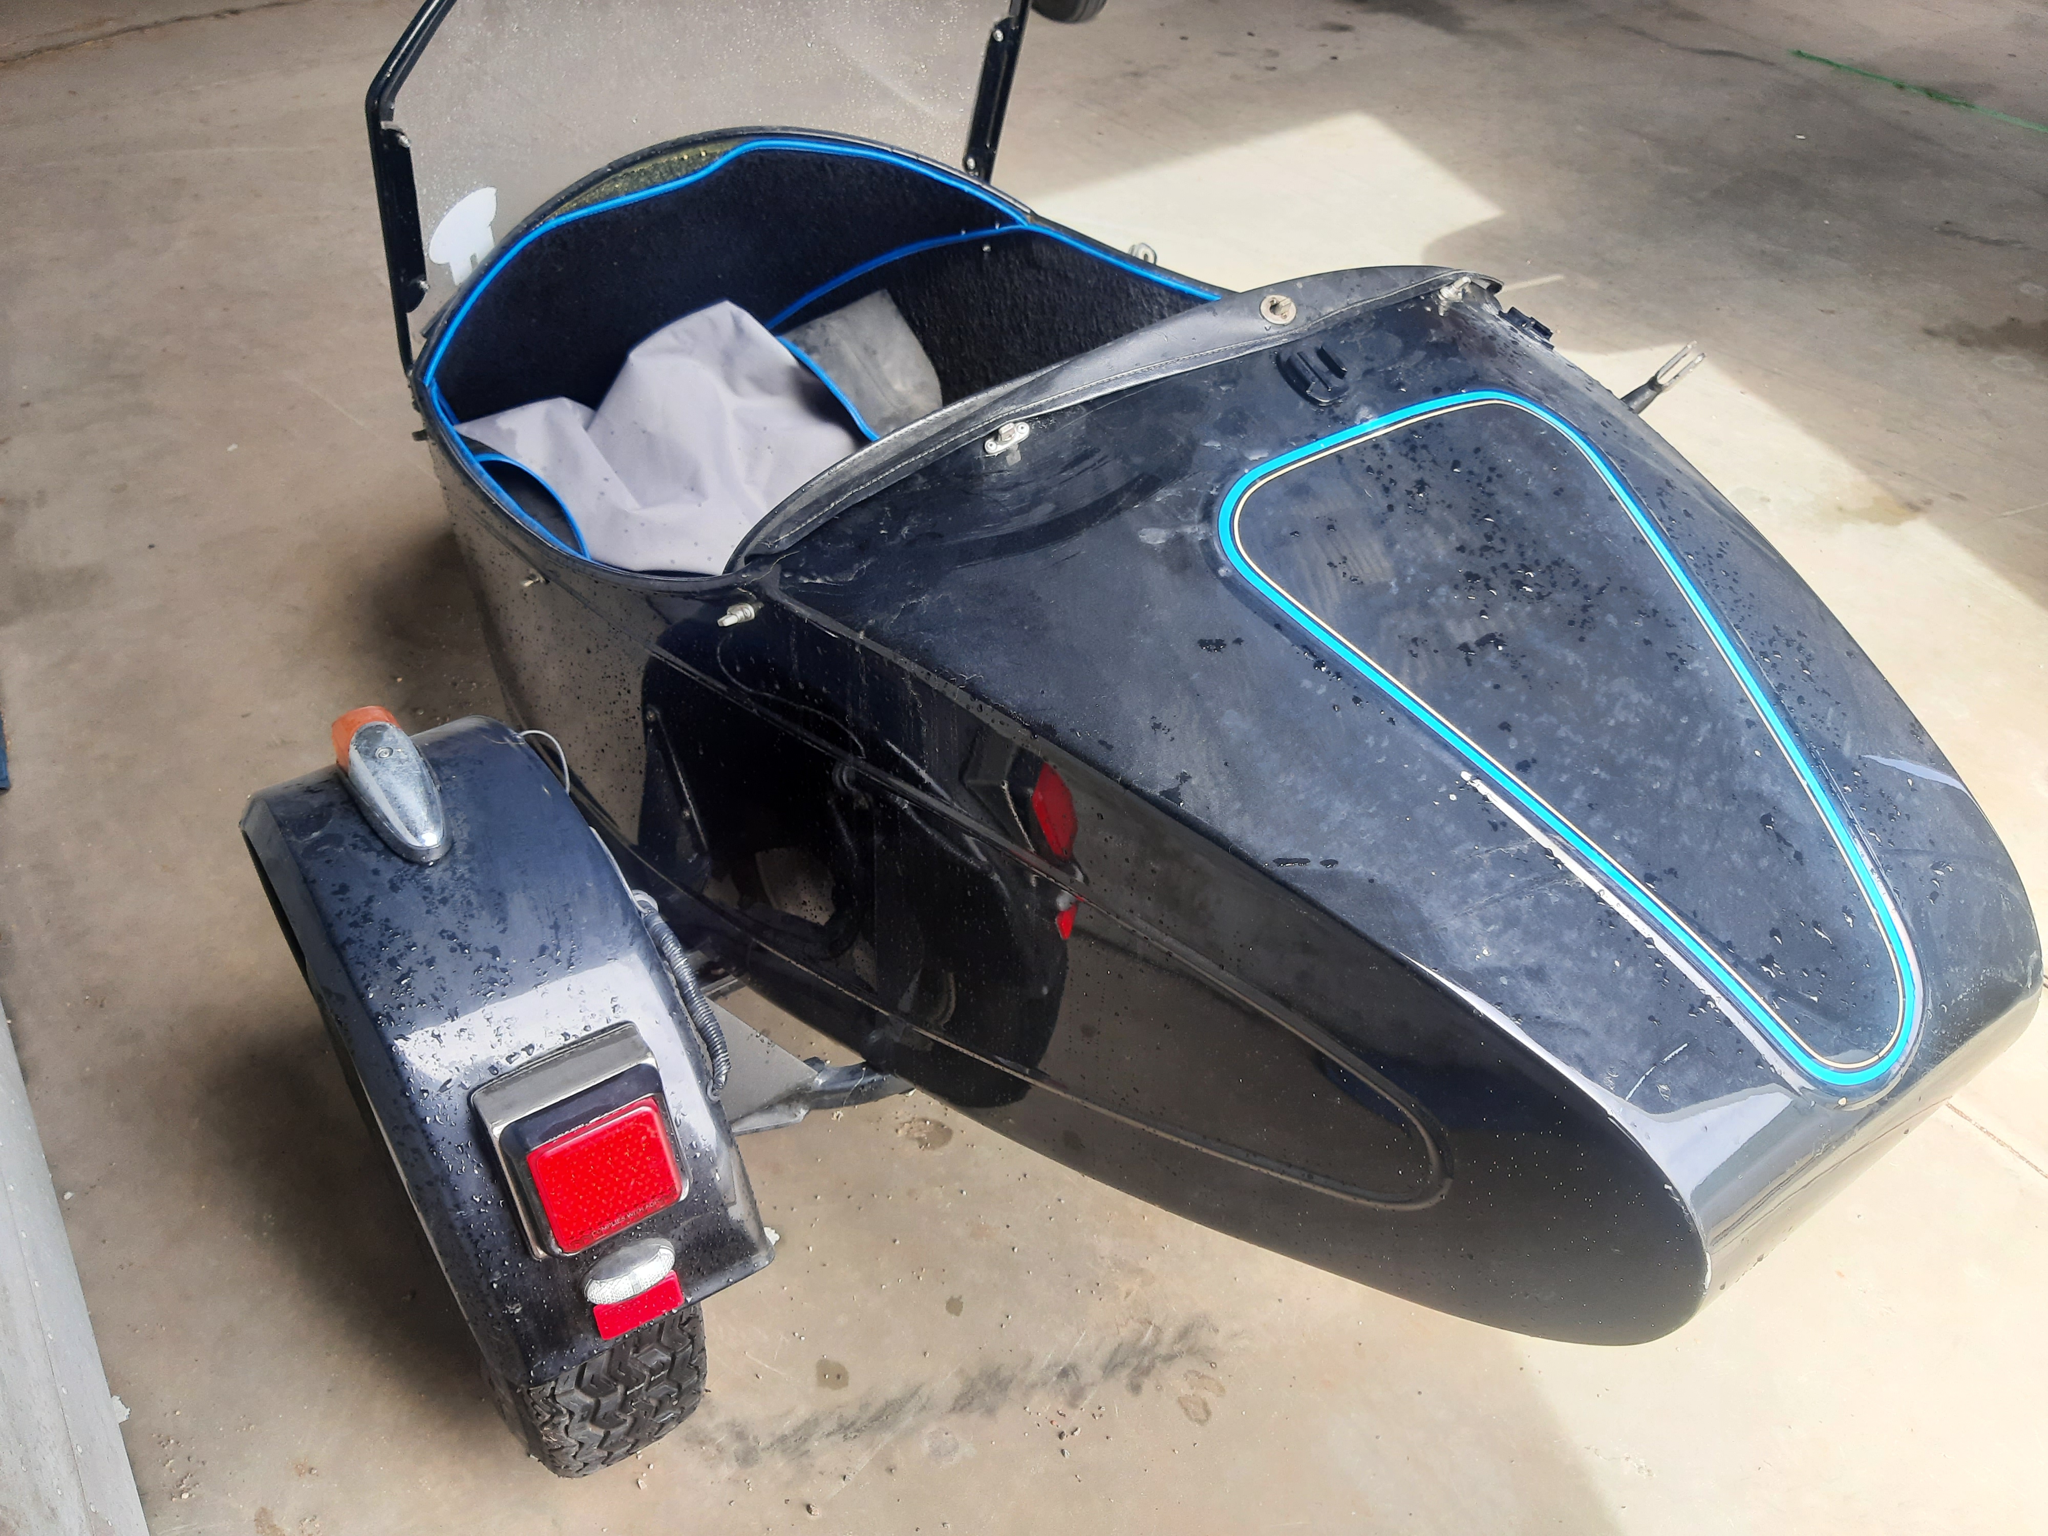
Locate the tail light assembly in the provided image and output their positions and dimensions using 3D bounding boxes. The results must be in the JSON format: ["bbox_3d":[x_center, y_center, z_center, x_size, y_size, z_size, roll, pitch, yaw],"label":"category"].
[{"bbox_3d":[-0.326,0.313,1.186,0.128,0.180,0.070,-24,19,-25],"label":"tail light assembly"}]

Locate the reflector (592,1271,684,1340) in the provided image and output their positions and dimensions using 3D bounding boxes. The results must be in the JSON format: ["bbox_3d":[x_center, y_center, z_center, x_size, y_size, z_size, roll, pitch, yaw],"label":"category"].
[{"bbox_3d":[-0.304,0.425,1.215,0.066,0.033,0.009,-24,24,-25],"label":"reflector"}]

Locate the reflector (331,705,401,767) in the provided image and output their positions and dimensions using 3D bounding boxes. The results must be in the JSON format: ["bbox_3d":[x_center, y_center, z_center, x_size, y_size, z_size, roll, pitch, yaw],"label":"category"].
[{"bbox_3d":[-0.603,-0.024,1.411,0.065,0.052,0.040,-24,36,-25],"label":"reflector"}]

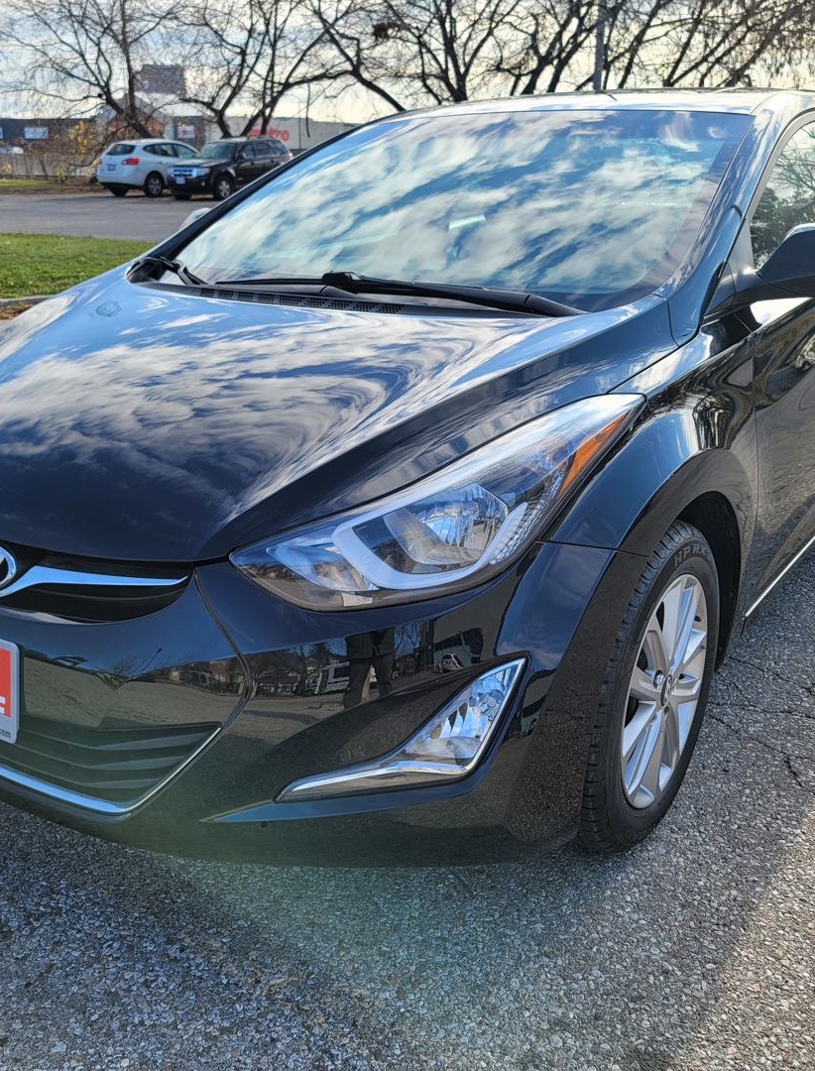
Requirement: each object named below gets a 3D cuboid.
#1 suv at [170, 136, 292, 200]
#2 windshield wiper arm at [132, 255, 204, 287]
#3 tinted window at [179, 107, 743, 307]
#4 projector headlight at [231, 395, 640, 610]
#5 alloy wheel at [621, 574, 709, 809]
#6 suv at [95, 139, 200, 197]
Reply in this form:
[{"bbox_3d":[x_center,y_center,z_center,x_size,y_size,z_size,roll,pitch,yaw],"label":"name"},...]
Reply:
[{"bbox_3d":[-5.392,-11.357,31.981,1.810,1.730,4.430,11,23,28],"label":"suv"},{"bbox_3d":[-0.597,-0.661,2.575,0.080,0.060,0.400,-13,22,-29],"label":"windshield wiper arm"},{"bbox_3d":[0.108,-0.819,2.582,1.370,0.130,0.970,12,48,32],"label":"tinted window"},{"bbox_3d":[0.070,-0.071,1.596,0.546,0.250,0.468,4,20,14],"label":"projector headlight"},{"bbox_3d":[0.429,0.278,1.964,0.160,0.440,0.440,12,23,33],"label":"alloy wheel"},{"bbox_3d":[-7.881,-12.006,33.581,1.800,1.660,4.640,10,23,27],"label":"suv"}]

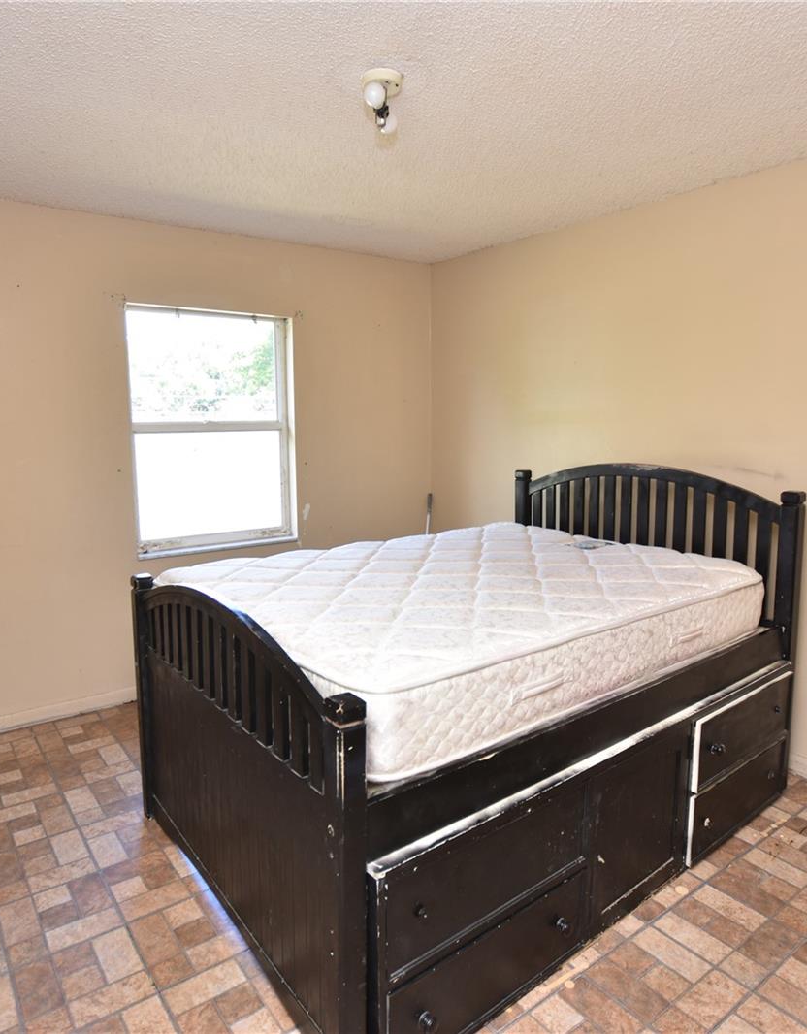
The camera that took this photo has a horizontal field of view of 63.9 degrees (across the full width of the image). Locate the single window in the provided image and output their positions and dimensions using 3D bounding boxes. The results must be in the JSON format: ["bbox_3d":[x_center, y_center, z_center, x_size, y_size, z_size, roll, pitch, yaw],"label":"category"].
[{"bbox_3d":[-1.030,-0.467,3.584,0.920,1.290,0.100,-6,10,-36],"label":"single window"}]

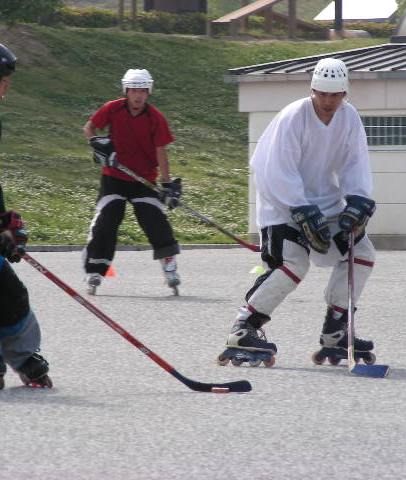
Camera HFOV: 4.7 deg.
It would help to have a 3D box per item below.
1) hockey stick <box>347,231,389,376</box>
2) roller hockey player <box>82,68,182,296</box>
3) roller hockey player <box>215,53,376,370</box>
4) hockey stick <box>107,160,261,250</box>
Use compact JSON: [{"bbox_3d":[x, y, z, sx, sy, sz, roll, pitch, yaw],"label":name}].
[{"bbox_3d":[0.870,0.296,25.830,0.272,0.060,1.451,-29,31,22],"label":"hockey stick"},{"bbox_3d":[-0.525,-0.425,36.800,0.750,1.690,0.520,0,1,-5],"label":"roller hockey player"},{"bbox_3d":[0.488,-0.137,25.700,0.700,1.600,0.680,-1,1,-30],"label":"roller hockey player"},{"bbox_3d":[-0.097,-0.273,36.325,1.581,0.176,0.060,33,41,22],"label":"hockey stick"}]

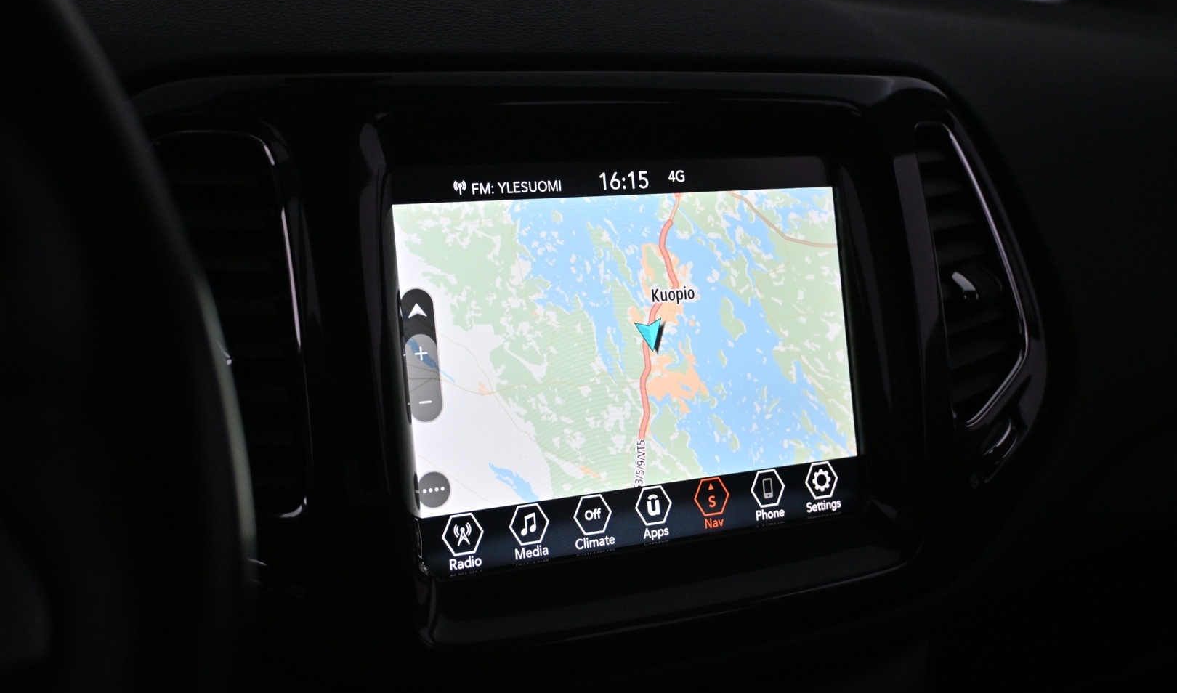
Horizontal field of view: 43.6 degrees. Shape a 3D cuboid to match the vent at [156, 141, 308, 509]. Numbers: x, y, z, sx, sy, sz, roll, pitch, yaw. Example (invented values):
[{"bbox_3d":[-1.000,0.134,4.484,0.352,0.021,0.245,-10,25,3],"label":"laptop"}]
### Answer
[{"bbox_3d":[-0.118,-0.004,0.452,0.064,0.116,0.030,-2,-4,-7],"label":"vent"}]

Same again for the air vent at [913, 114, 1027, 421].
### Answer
[{"bbox_3d":[0.139,-0.028,0.582,0.030,0.116,0.064,-11,-1,43],"label":"air vent"}]

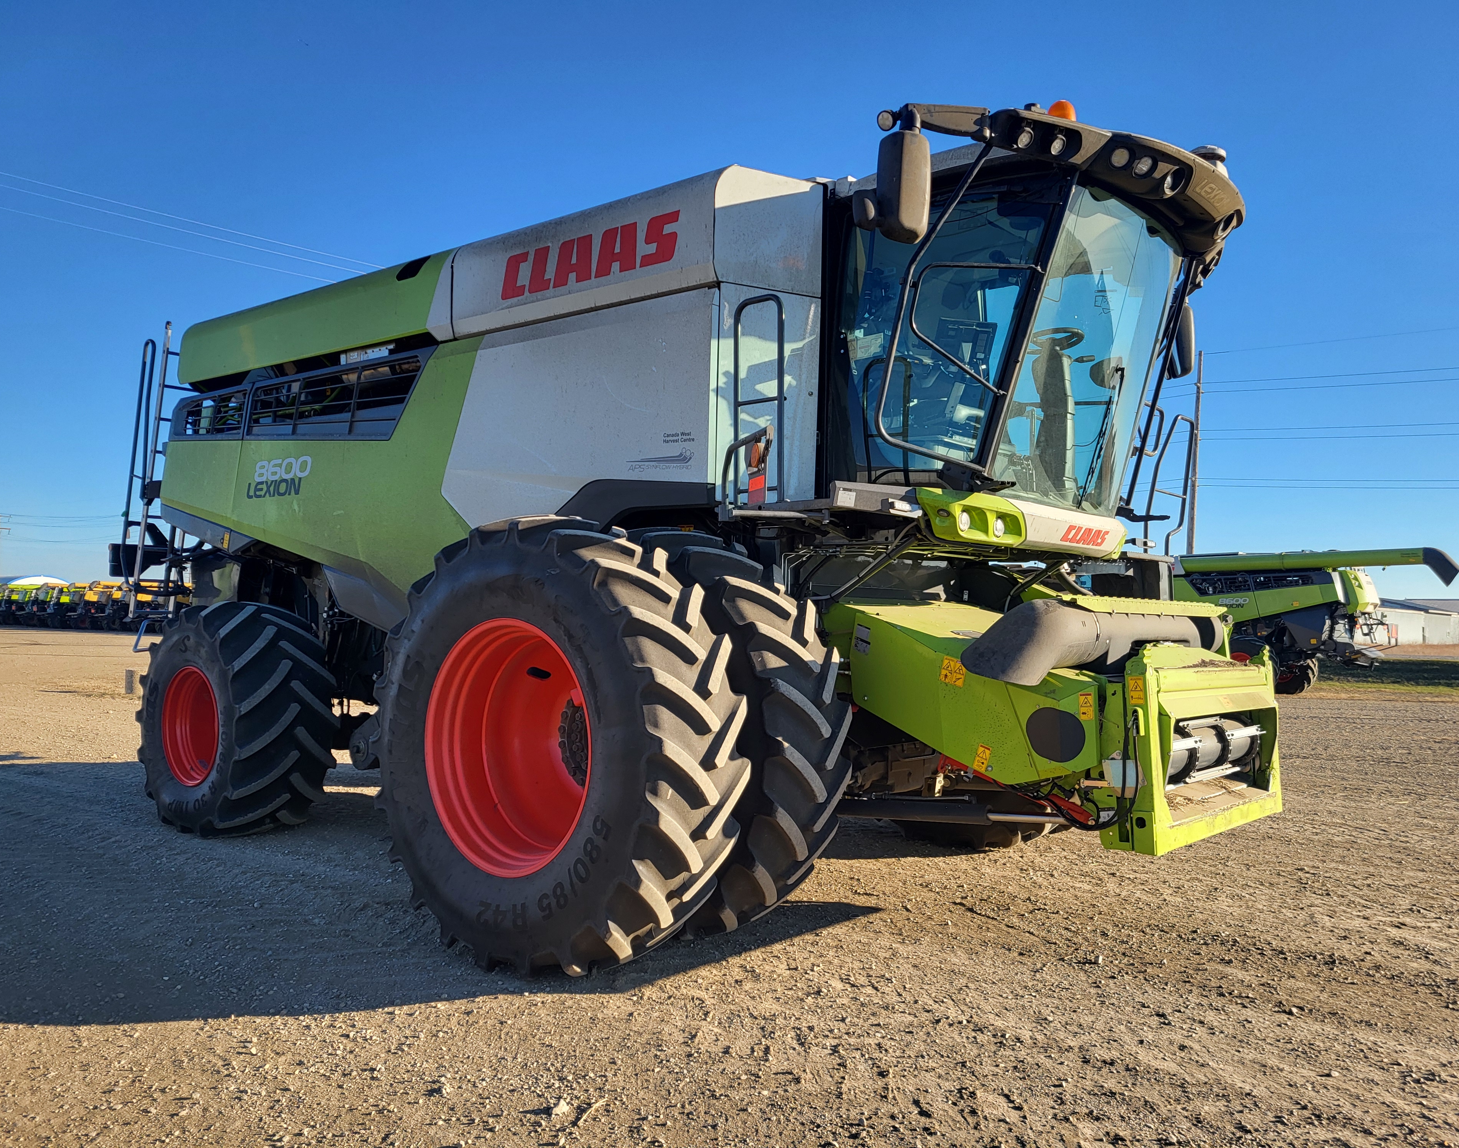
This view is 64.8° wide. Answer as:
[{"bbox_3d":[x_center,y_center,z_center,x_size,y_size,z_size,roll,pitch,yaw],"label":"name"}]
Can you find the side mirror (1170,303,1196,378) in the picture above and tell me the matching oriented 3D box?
[{"bbox_3d":[2.976,-1.534,7.580,0.130,0.500,0.210,1,-2,7],"label":"side mirror"}]

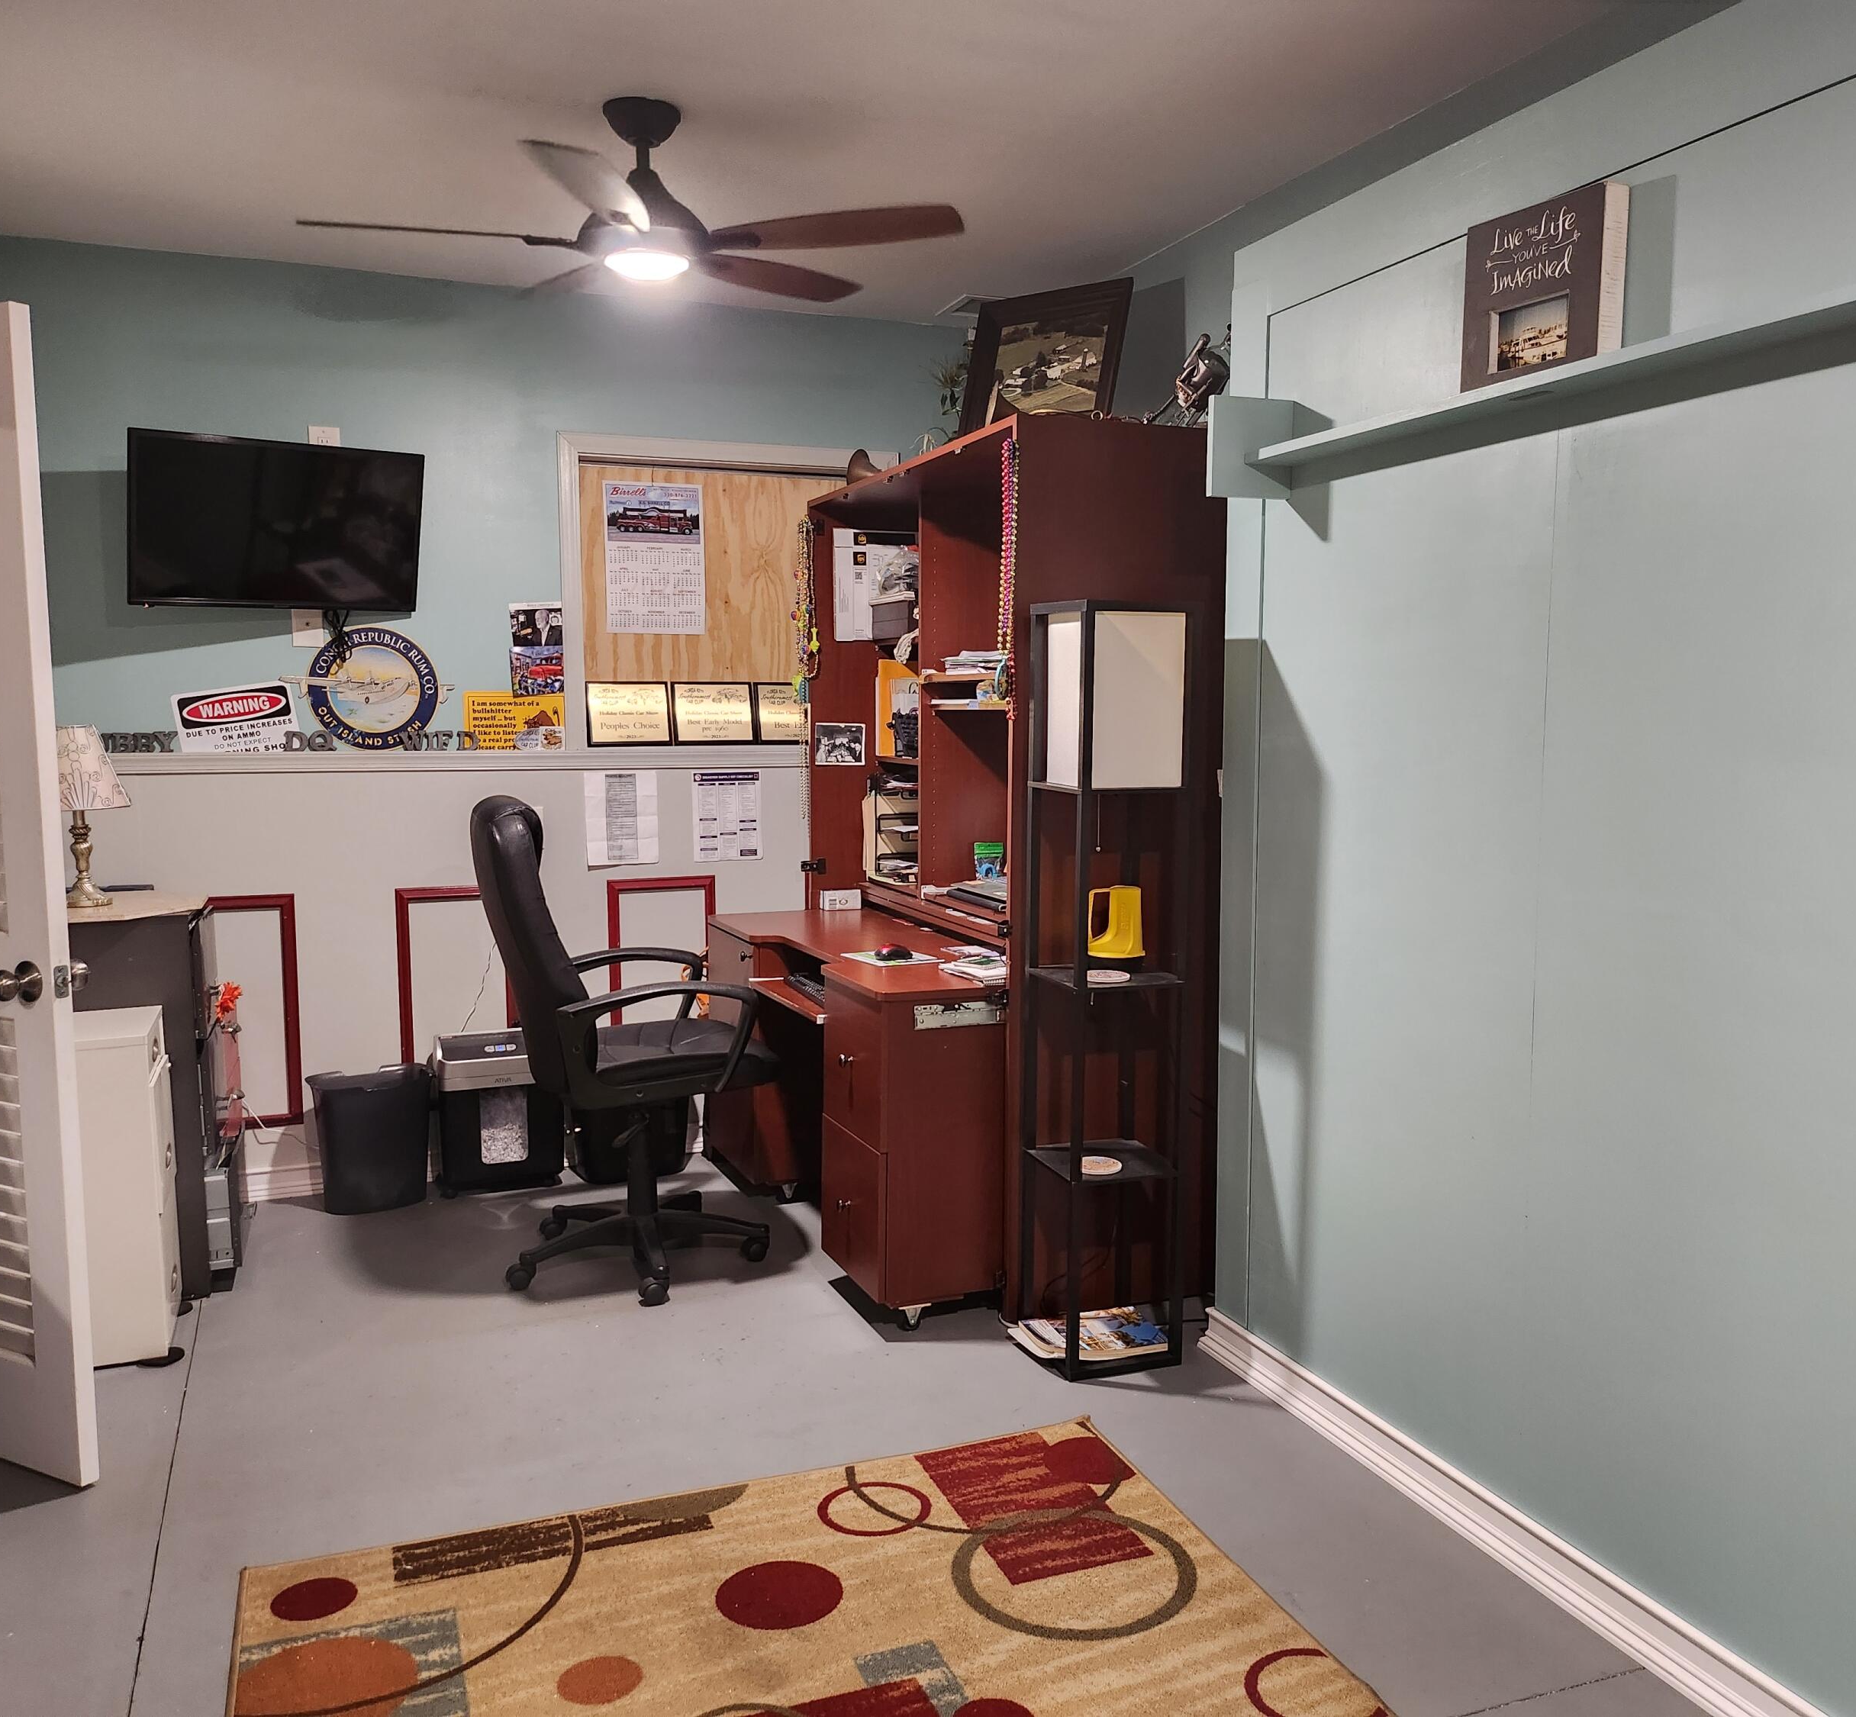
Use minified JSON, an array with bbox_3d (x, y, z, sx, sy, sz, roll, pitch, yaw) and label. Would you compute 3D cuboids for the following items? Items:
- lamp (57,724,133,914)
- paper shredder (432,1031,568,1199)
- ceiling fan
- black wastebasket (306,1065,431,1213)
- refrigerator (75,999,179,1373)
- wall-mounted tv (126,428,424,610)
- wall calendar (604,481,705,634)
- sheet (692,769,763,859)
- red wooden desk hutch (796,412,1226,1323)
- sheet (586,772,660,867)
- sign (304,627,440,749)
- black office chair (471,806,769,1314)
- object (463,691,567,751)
[{"bbox_3d":[-1.980,-0.101,3.701,0.220,0.430,0.220,-2,6,-21],"label":"lamp"},{"bbox_3d":[-1.256,0.744,4.670,0.345,0.430,0.235,-2,6,-21],"label":"paper shredder"},{"bbox_3d":[-0.576,-1.344,3.217,1.280,0.335,1.280,-2,6,-21],"label":"ceiling fan"},{"bbox_3d":[-1.557,0.787,4.438,0.325,0.370,0.235,-2,6,-21],"label":"black wastebasket"},{"bbox_3d":[-1.913,0.719,3.437,0.460,0.715,0.345,-2,6,-21],"label":"refrigerator"},{"bbox_3d":[-1.705,-0.876,4.167,0.730,0.430,0.070,-5,22,-37],"label":"wall-mounted tv"},{"bbox_3d":[-0.811,-0.894,4.737,0.288,0.440,0.010,-2,6,-21],"label":"wall calendar"},{"bbox_3d":[-0.631,-0.135,4.997,0.216,0.279,0.005,-2,6,-21],"label":"sheet"},{"bbox_3d":[0.200,-0.026,4.311,0.620,2.010,1.505,-2,6,-21],"label":"red wooden desk hutch"},{"bbox_3d":[-0.913,-0.119,4.754,0.214,0.280,0.008,-2,6,-21],"label":"sheet"},{"bbox_3d":[-1.554,-0.478,4.456,0.360,0.345,0.025,-2,3,-21],"label":"sign"},{"bbox_3d":[-0.745,0.428,3.992,0.740,1.180,0.650,-3,6,-24],"label":"black office chair"},{"bbox_3d":[-1.250,-0.401,4.797,0.305,0.205,0.010,-2,6,-21],"label":"object"}]

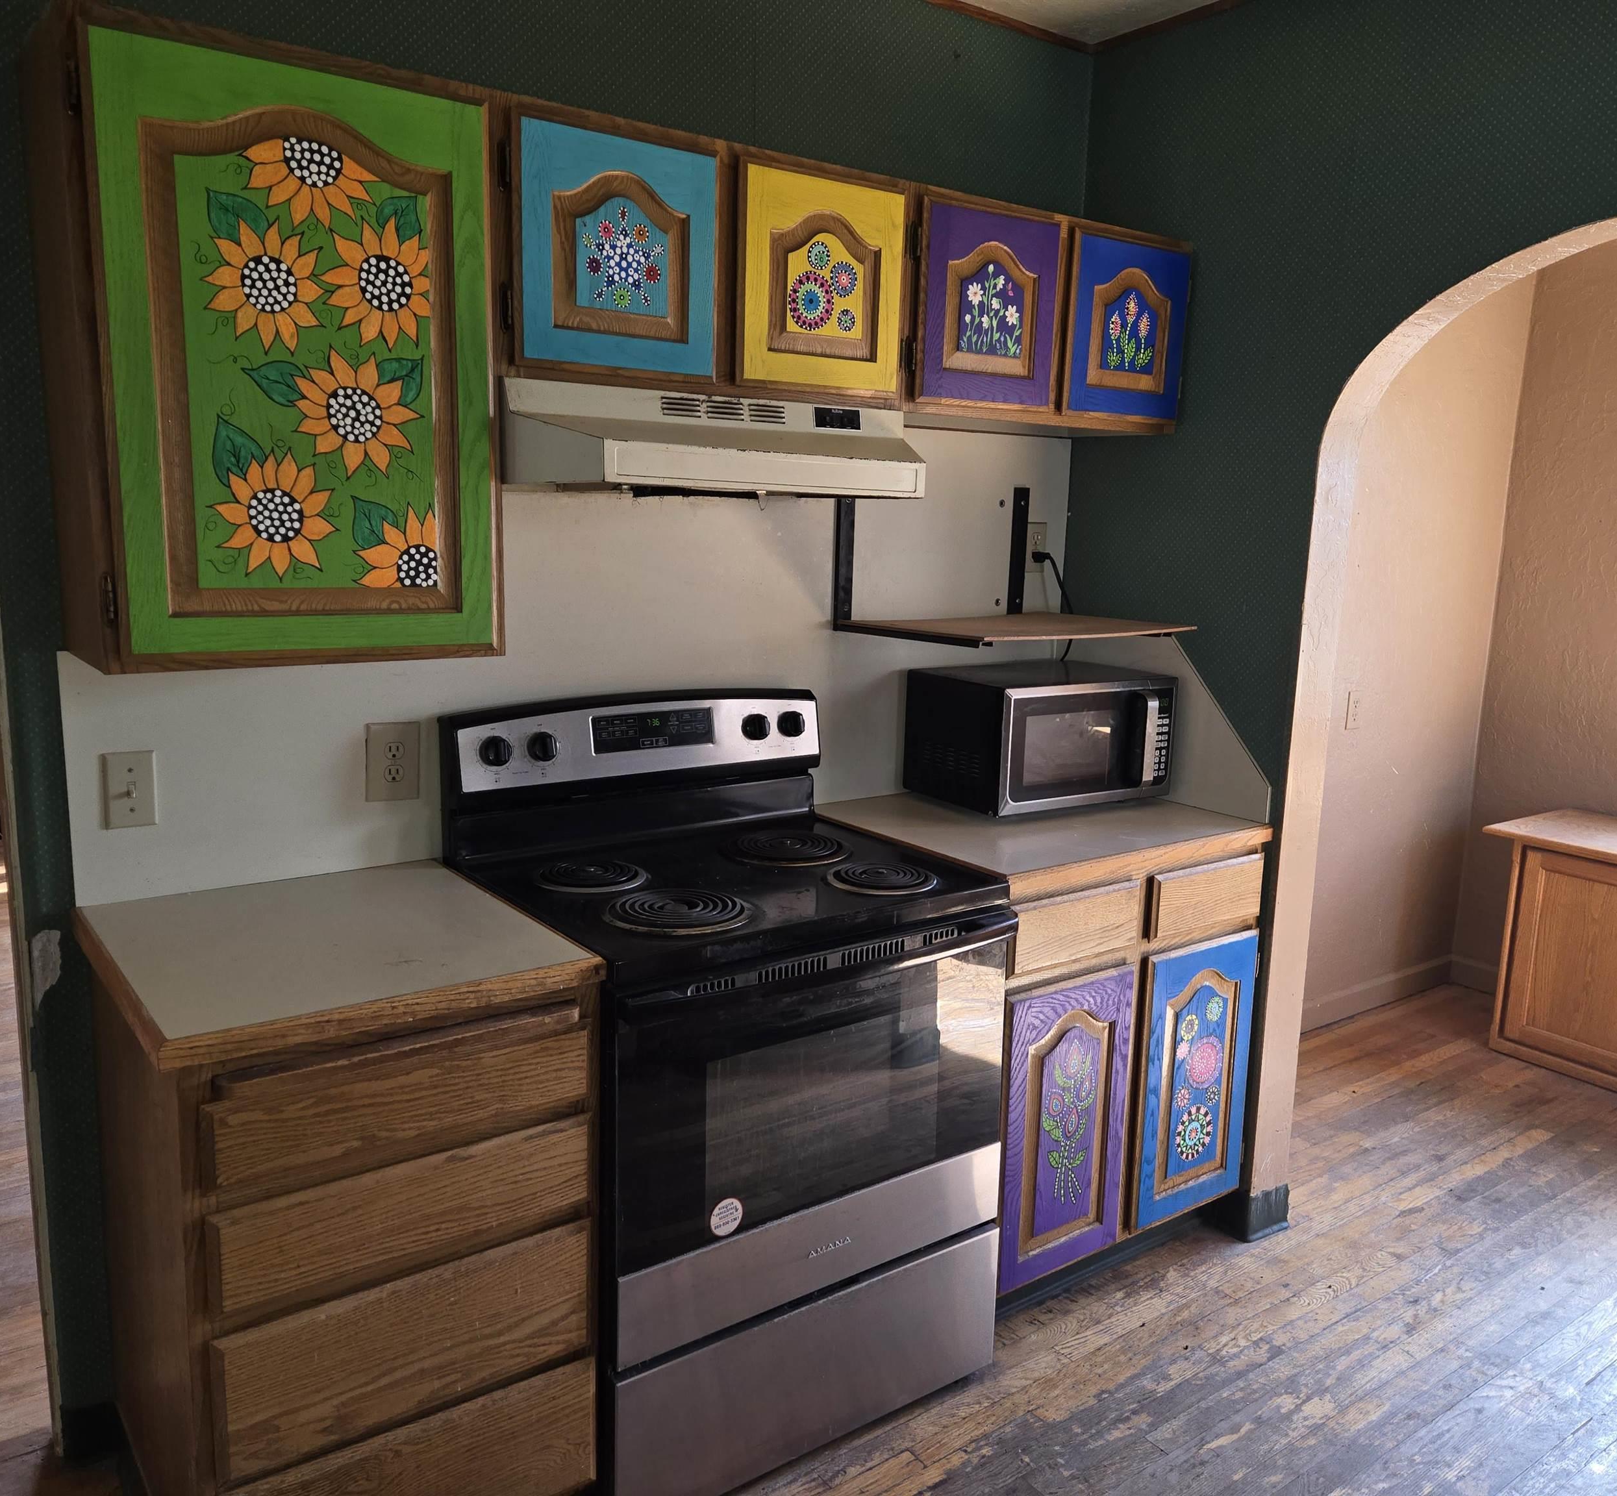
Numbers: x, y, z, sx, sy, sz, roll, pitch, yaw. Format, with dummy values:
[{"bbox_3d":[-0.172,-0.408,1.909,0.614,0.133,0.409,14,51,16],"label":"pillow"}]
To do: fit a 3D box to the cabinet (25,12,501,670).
[{"bbox_3d":[-0.746,-0.528,1.874,0.536,0.796,0.331,-6,12,-36],"label":"cabinet"}]

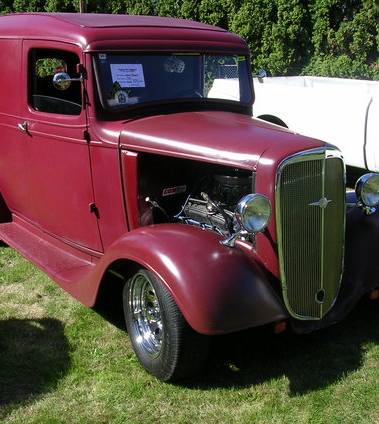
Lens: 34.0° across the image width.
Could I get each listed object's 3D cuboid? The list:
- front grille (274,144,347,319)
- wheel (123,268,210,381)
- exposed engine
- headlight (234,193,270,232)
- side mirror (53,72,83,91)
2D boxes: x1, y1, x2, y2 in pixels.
[{"bbox_3d":[0.662,0.119,3.254,0.522,0.926,0.138,-10,16,-34],"label":"front grille"},{"bbox_3d":[-0.130,0.518,3.157,0.202,0.662,0.662,-8,17,-28],"label":"wheel"},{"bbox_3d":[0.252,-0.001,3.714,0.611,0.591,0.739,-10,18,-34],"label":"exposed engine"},{"bbox_3d":[0.286,0.001,3.000,0.197,0.197,0.163,-10,18,-34],"label":"headlight"},{"bbox_3d":[-0.710,-0.767,3.648,0.179,0.108,0.079,-3,15,-13],"label":"side mirror"}]

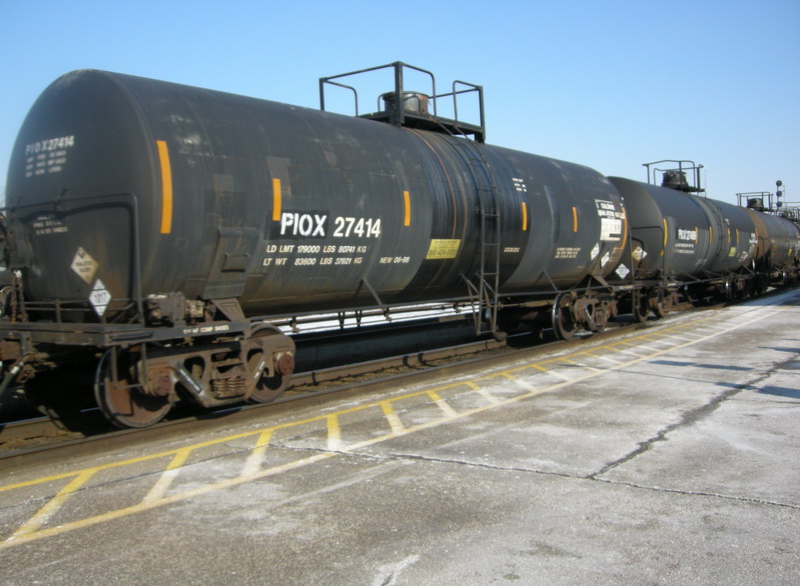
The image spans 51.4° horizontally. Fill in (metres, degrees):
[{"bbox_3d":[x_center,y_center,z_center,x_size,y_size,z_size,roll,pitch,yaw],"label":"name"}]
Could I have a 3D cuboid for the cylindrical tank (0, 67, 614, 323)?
[{"bbox_3d":[0.201,-1.244,13.886,2.860,2.860,13.200,-1,2,36],"label":"cylindrical tank"}]

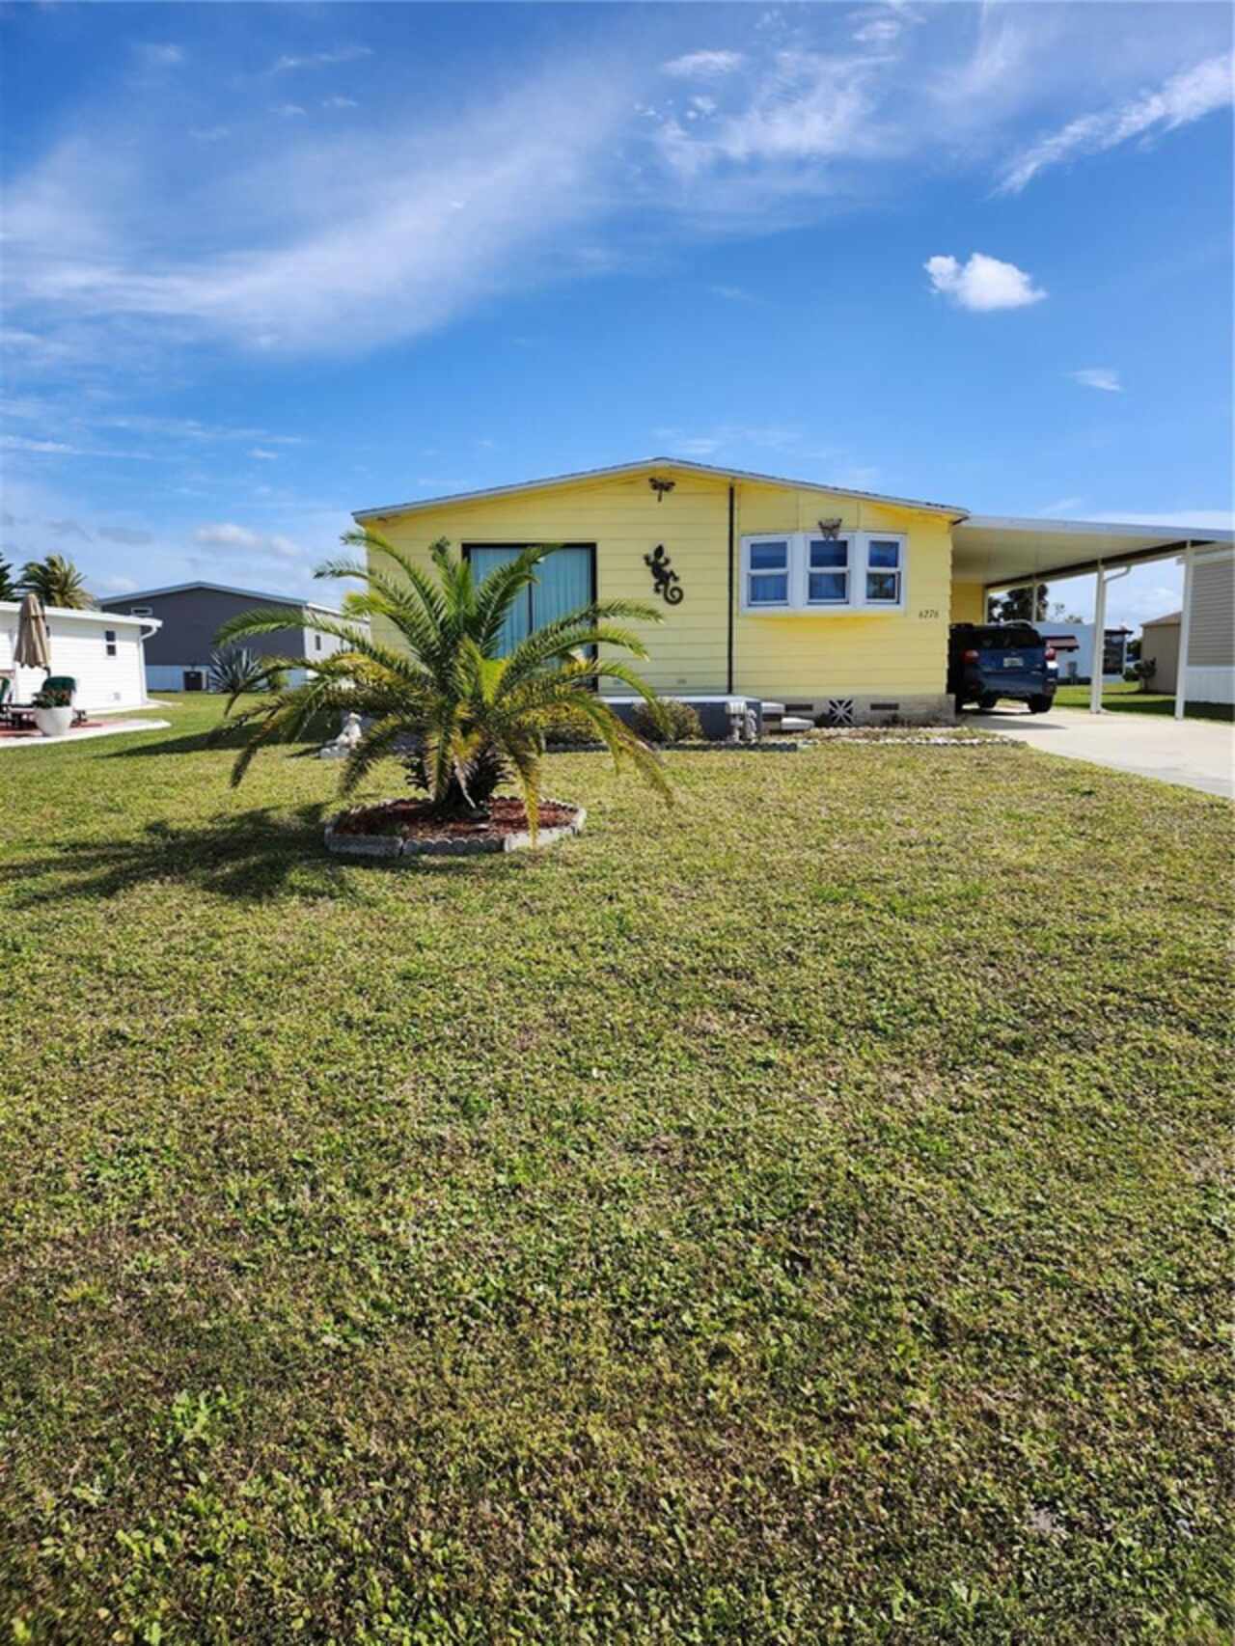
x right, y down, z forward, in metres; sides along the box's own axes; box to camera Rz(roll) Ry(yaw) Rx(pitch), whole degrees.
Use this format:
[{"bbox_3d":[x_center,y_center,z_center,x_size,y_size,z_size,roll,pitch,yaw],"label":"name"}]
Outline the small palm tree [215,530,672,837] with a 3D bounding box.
[{"bbox_3d":[-1.143,-0.931,7.544,2.900,1.980,2.900,-1,8,-3],"label":"small palm tree"}]

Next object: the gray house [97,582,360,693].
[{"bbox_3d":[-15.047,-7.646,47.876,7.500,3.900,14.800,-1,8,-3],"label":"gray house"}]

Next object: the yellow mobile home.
[{"bbox_3d":[2.207,-4.017,22.107,12.100,3.560,13.600,-1,8,-3],"label":"yellow mobile home"}]

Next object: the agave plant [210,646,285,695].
[{"bbox_3d":[-13.392,-5.462,40.635,2.350,1.700,2.350,0,8,0],"label":"agave plant"}]

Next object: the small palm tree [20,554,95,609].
[{"bbox_3d":[-21.170,-7.622,43.306,3.000,5.200,3.000,-1,8,-3],"label":"small palm tree"}]

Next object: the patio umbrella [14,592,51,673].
[{"bbox_3d":[-9.908,-2.825,19.298,0.650,2.150,0.600,-1,8,-3],"label":"patio umbrella"}]

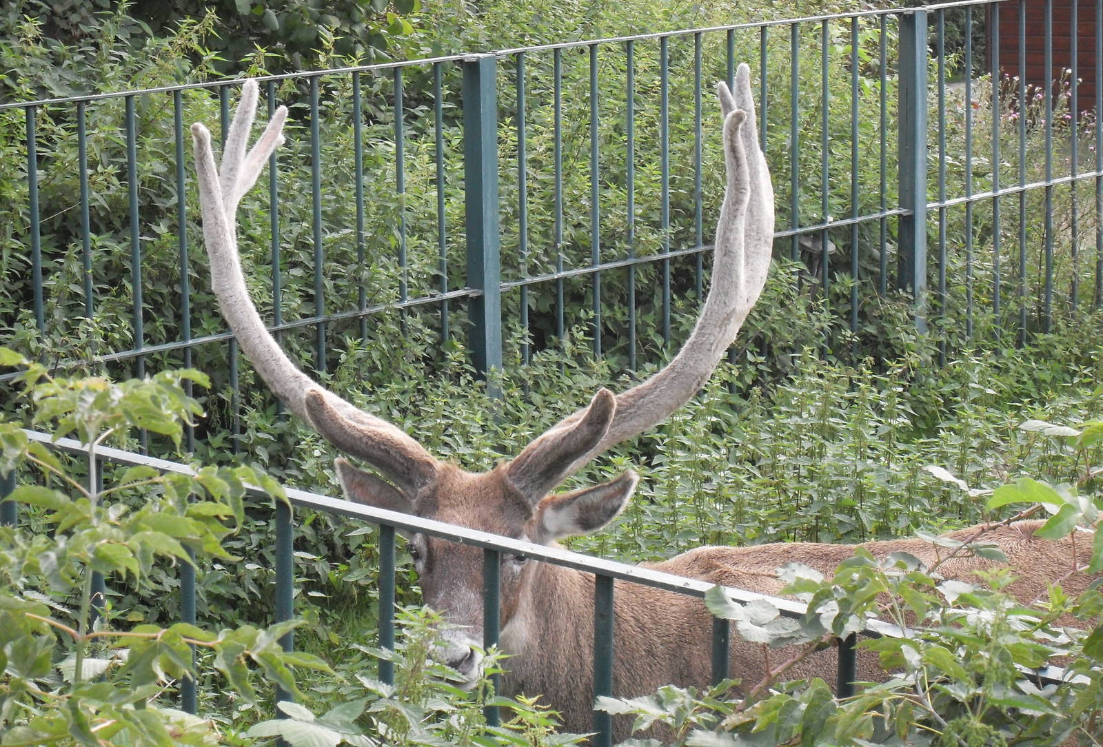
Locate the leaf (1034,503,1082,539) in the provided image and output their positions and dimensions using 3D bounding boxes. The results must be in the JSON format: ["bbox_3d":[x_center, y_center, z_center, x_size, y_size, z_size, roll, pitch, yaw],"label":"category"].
[{"bbox_3d":[0.458,0.134,3.200,0.043,0.029,0.040,0,10,0],"label":"leaf"}]

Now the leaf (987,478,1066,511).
[{"bbox_3d":[0.430,0.109,3.200,0.071,0.025,0.045,0,10,0],"label":"leaf"}]

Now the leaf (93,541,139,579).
[{"bbox_3d":[-0.437,0.188,3.550,0.048,0.032,0.040,0,10,0],"label":"leaf"}]

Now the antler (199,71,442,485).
[{"bbox_3d":[-0.388,-0.140,5.800,0.410,0.680,0.380,2,10,7],"label":"antler"}]

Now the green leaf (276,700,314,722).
[{"bbox_3d":[-0.257,0.339,3.550,0.038,0.016,0.035,0,10,0],"label":"green leaf"}]

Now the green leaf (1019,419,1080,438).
[{"bbox_3d":[0.450,0.050,3.200,0.056,0.014,0.040,0,10,0],"label":"green leaf"}]

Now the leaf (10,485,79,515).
[{"bbox_3d":[-0.509,0.127,3.550,0.069,0.026,0.045,0,10,0],"label":"leaf"}]

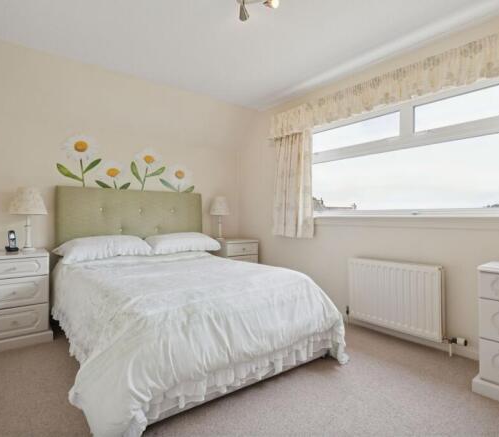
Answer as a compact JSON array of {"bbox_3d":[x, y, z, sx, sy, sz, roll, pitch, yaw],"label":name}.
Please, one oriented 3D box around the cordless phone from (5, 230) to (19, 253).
[{"bbox_3d":[-1.834,0.175,2.250,0.083,0.164,0.085,0,0,-42],"label":"cordless phone"}]

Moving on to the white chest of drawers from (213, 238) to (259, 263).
[{"bbox_3d":[-0.204,0.606,3.525,0.459,0.667,0.440,0,0,-37],"label":"white chest of drawers"}]

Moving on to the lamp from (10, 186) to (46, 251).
[{"bbox_3d":[-1.809,0.008,2.383,0.240,0.529,0.240,0,0,-37],"label":"lamp"}]

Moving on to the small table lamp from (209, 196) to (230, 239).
[{"bbox_3d":[-0.353,0.004,3.526,0.240,0.536,0.240,0,0,0],"label":"small table lamp"}]

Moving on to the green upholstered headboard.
[{"bbox_3d":[-1.145,0.096,3.019,1.426,0.750,0.080,0,0,-37],"label":"green upholstered headboard"}]

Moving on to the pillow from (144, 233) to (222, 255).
[{"bbox_3d":[-0.676,0.253,2.983,0.660,0.195,0.440,0,0,-37],"label":"pillow"}]

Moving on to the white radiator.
[{"bbox_3d":[1.105,0.589,2.251,0.080,0.513,0.667,0,0,-44],"label":"white radiator"}]

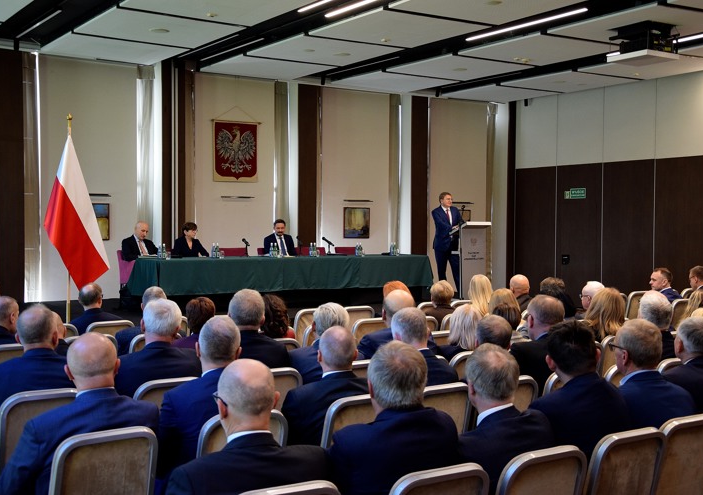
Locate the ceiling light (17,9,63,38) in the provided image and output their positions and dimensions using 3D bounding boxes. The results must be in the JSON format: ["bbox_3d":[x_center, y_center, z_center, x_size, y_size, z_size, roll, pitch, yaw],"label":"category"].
[{"bbox_3d":[-4.323,-3.091,12.826,0.080,0.080,2.070,0,1,-34],"label":"ceiling light"}]

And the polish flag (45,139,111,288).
[{"bbox_3d":[-3.193,-0.406,10.800,0.700,1.820,0.330,0,1,-25],"label":"polish flag"}]

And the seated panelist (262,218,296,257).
[{"bbox_3d":[-1.016,0.235,13.753,0.500,1.290,0.650,0,1,-27],"label":"seated panelist"}]

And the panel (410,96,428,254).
[{"bbox_3d":[1.307,-1.068,18.286,0.400,3.720,0.100,-1,2,-35],"label":"panel"}]

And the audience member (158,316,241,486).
[{"bbox_3d":[-0.622,0.879,3.835,0.530,1.224,0.800,0,1,-30],"label":"audience member"}]

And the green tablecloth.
[{"bbox_3d":[-0.831,0.373,13.250,4.420,0.470,0.860,-1,2,-35],"label":"green tablecloth"}]

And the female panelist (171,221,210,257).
[{"bbox_3d":[-2.179,0.282,12.507,0.550,1.237,0.700,0,1,-34],"label":"female panelist"}]

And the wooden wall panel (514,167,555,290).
[{"bbox_3d":[3.879,-0.246,19.418,0.080,2.821,1.155,0,1,-34],"label":"wooden wall panel"}]

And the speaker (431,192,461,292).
[{"bbox_3d":[1.576,-0.029,15.350,0.540,1.757,0.450,0,1,-34],"label":"speaker"}]

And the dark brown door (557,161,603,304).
[{"bbox_3d":[4.380,-0.215,17.855,0.080,2.760,1.160,-1,2,-33],"label":"dark brown door"}]

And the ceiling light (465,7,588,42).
[{"bbox_3d":[2.333,-3.049,12.696,0.080,0.080,2.336,0,1,-34],"label":"ceiling light"}]

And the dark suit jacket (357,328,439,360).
[{"bbox_3d":[0.294,0.806,5.857,0.480,0.620,0.340,0,2,-28],"label":"dark suit jacket"}]

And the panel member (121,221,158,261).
[{"bbox_3d":[-2.798,0.275,12.508,0.500,1.260,0.650,-1,2,-36],"label":"panel member"}]

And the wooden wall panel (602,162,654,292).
[{"bbox_3d":[5.200,-0.157,17.412,0.090,2.880,1.190,-1,2,-35],"label":"wooden wall panel"}]

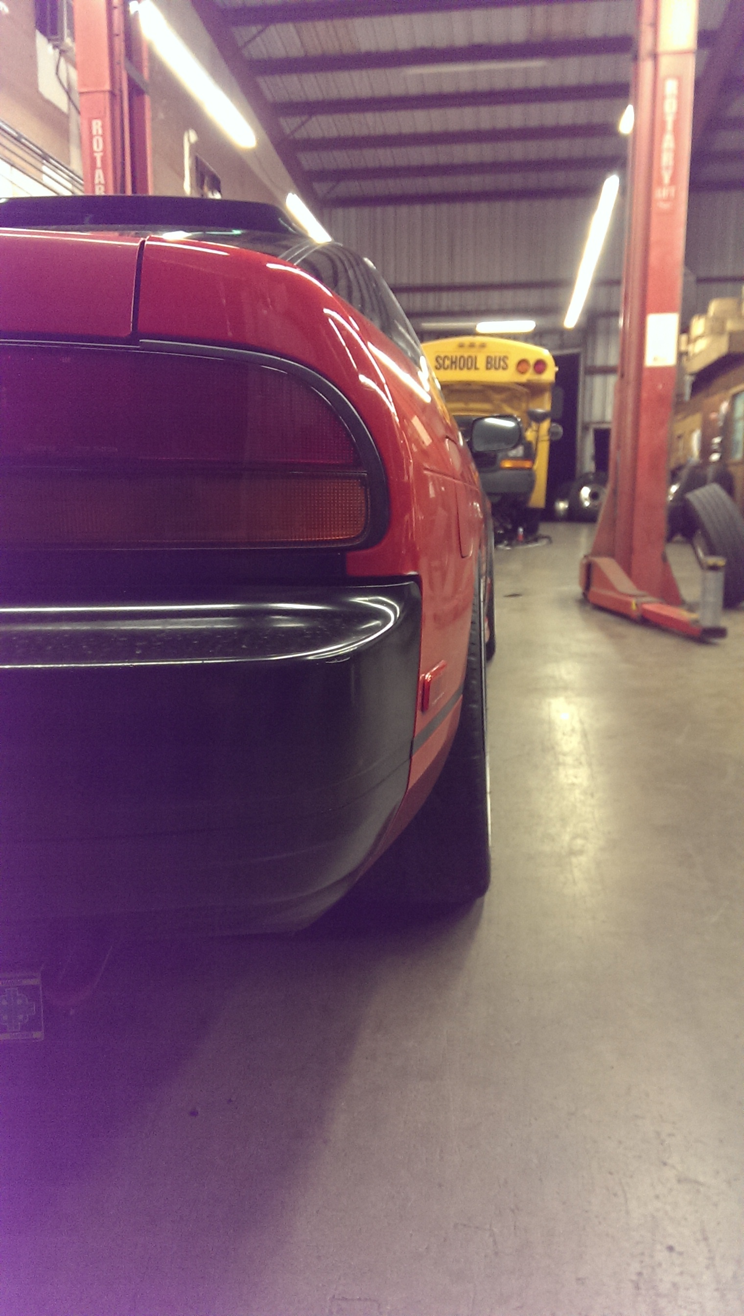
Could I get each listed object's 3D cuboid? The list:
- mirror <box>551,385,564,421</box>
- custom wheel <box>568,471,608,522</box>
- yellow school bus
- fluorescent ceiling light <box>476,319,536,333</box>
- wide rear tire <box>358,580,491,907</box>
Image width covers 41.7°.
[{"bbox_3d":[2.752,-3.770,14.466,0.190,0.500,0.120,1,10,7],"label":"mirror"},{"bbox_3d":[4.554,-3.288,20.052,1.020,1.020,0.280,2,10,8],"label":"custom wheel"},{"bbox_3d":[1.719,-3.631,16.505,2.400,2.950,6.800,1,10,7],"label":"yellow school bus"},{"bbox_3d":[2.813,-6.949,20.508,1.220,0.100,0.130,2,10,8],"label":"fluorescent ceiling light"},{"bbox_3d":[0.096,0.119,1.790,0.240,0.635,0.635,0,10,8],"label":"wide rear tire"}]

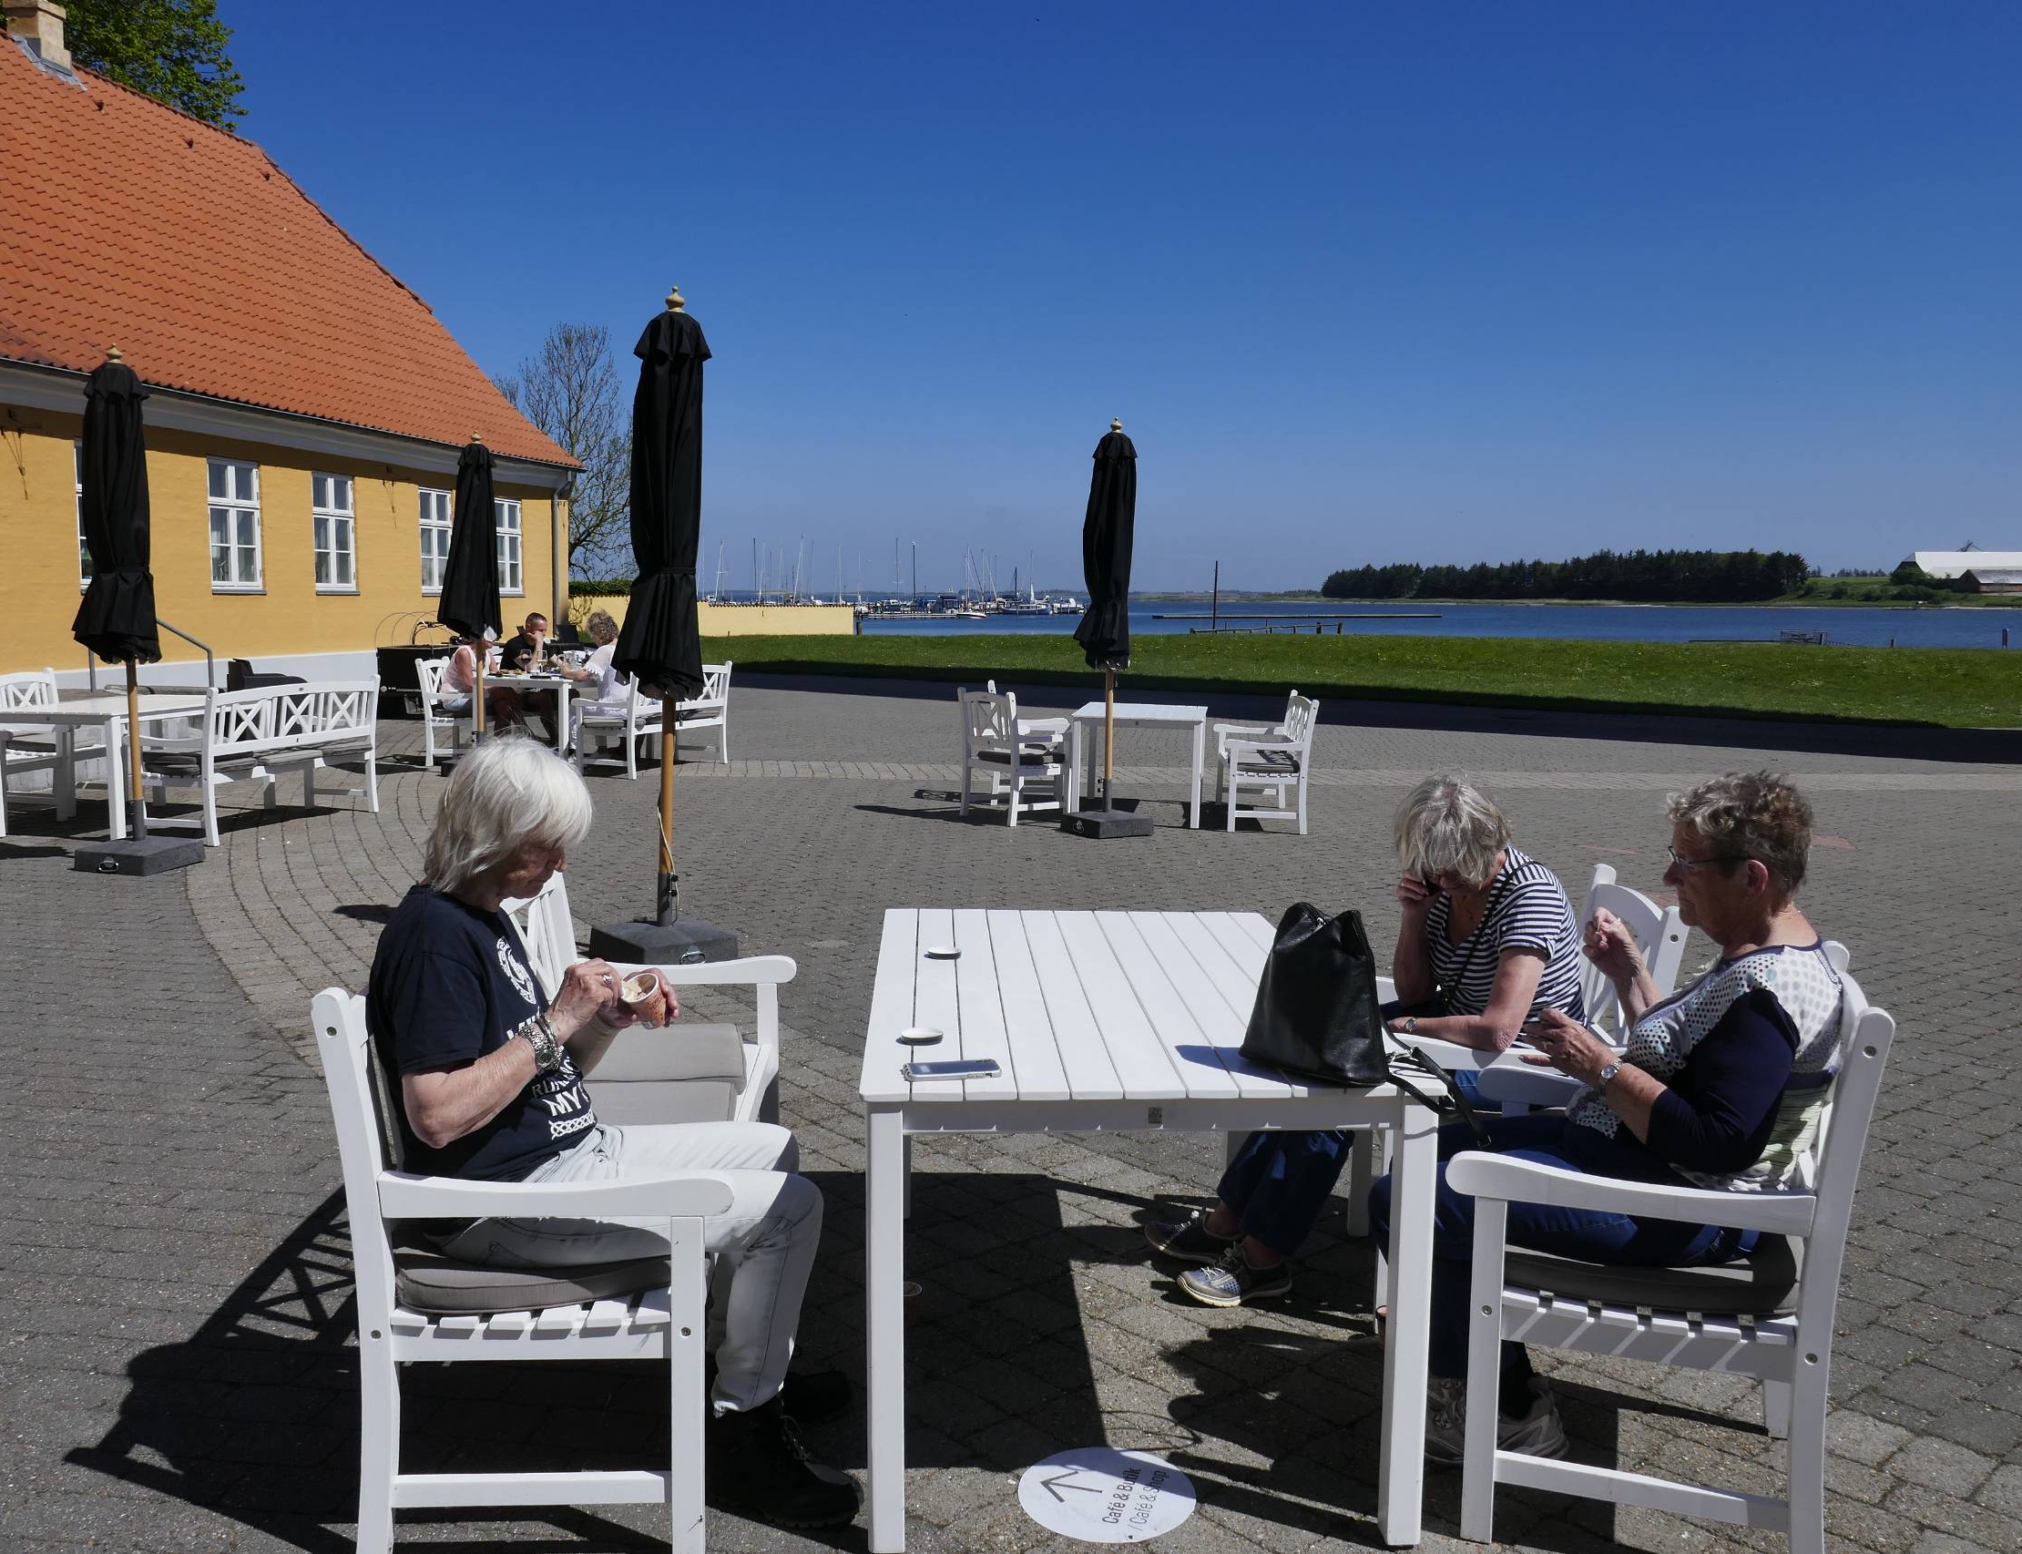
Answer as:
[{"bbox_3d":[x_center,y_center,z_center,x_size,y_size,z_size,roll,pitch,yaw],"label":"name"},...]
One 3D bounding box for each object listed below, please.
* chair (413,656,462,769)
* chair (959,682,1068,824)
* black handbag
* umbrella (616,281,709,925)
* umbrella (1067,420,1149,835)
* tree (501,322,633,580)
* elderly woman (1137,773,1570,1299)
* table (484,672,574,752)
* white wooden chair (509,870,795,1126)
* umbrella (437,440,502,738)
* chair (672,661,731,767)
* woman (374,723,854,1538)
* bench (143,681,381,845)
[{"bbox_3d":[-4.671,-0.568,13.912,0.630,0.910,0.585,1,7,7],"label":"chair"},{"bbox_3d":[0.026,-0.168,11.449,0.630,0.910,0.585,-6,9,-43],"label":"chair"},{"bbox_3d":[0.495,0.326,2.573,0.135,0.270,0.235,-6,9,-42],"label":"black handbag"},{"bbox_3d":[-1.421,-0.678,6.744,0.380,2.640,0.370,2,6,0],"label":"umbrella"},{"bbox_3d":[0.659,-1.030,10.751,0.460,2.680,0.460,1,6,3],"label":"umbrella"},{"bbox_3d":[-13.945,-9.230,51.328,4.900,9.960,4.900,1,6,0],"label":"tree"},{"bbox_3d":[0.772,0.552,3.478,0.820,1.130,0.560,-1,6,-17],"label":"elderly woman"},{"bbox_3d":[-3.982,-0.499,14.483,0.920,0.740,1.430,2,6,13],"label":"table"},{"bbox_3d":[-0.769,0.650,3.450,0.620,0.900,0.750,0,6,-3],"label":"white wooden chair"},{"bbox_3d":[-4.356,-1.446,13.184,0.500,2.630,0.480,0,6,0],"label":"umbrella"},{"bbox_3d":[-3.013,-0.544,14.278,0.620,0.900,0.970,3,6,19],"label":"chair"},{"bbox_3d":[-0.638,0.563,2.686,0.800,1.240,0.500,1,6,2],"label":"woman"},{"bbox_3d":[-4.696,-0.147,10.170,0.630,0.910,1.590,2,7,13],"label":"bench"}]

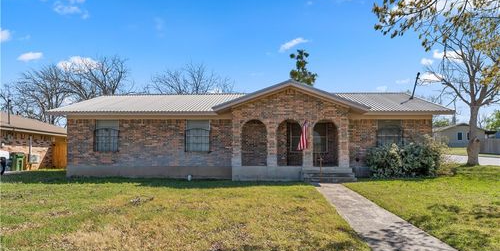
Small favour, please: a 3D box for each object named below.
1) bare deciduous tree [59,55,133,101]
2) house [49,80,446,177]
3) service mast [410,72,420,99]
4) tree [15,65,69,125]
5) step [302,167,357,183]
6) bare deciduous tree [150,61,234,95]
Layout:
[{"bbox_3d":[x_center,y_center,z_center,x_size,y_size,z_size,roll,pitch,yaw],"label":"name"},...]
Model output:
[{"bbox_3d":[-13.900,-1.440,30.000,6.900,9.600,6.700,0,-2,2],"label":"bare deciduous tree"},{"bbox_3d":[0.200,0.350,19.200,17.700,4.400,10.700,0,-2,2],"label":"house"},{"bbox_3d":[8.700,-2.100,17.500,0.160,1.500,0.160,13,-1,2],"label":"service mast"},{"bbox_3d":[-19.400,-1.000,31.000,5.400,9.100,5.400,0,-2,2],"label":"tree"},{"bbox_3d":[3.300,2.050,13.800,2.150,0.620,0.950,0,-2,2],"label":"step"},{"bbox_3d":[-5.600,-1.250,32.000,8.300,9.700,7.800,0,-2,2],"label":"bare deciduous tree"}]

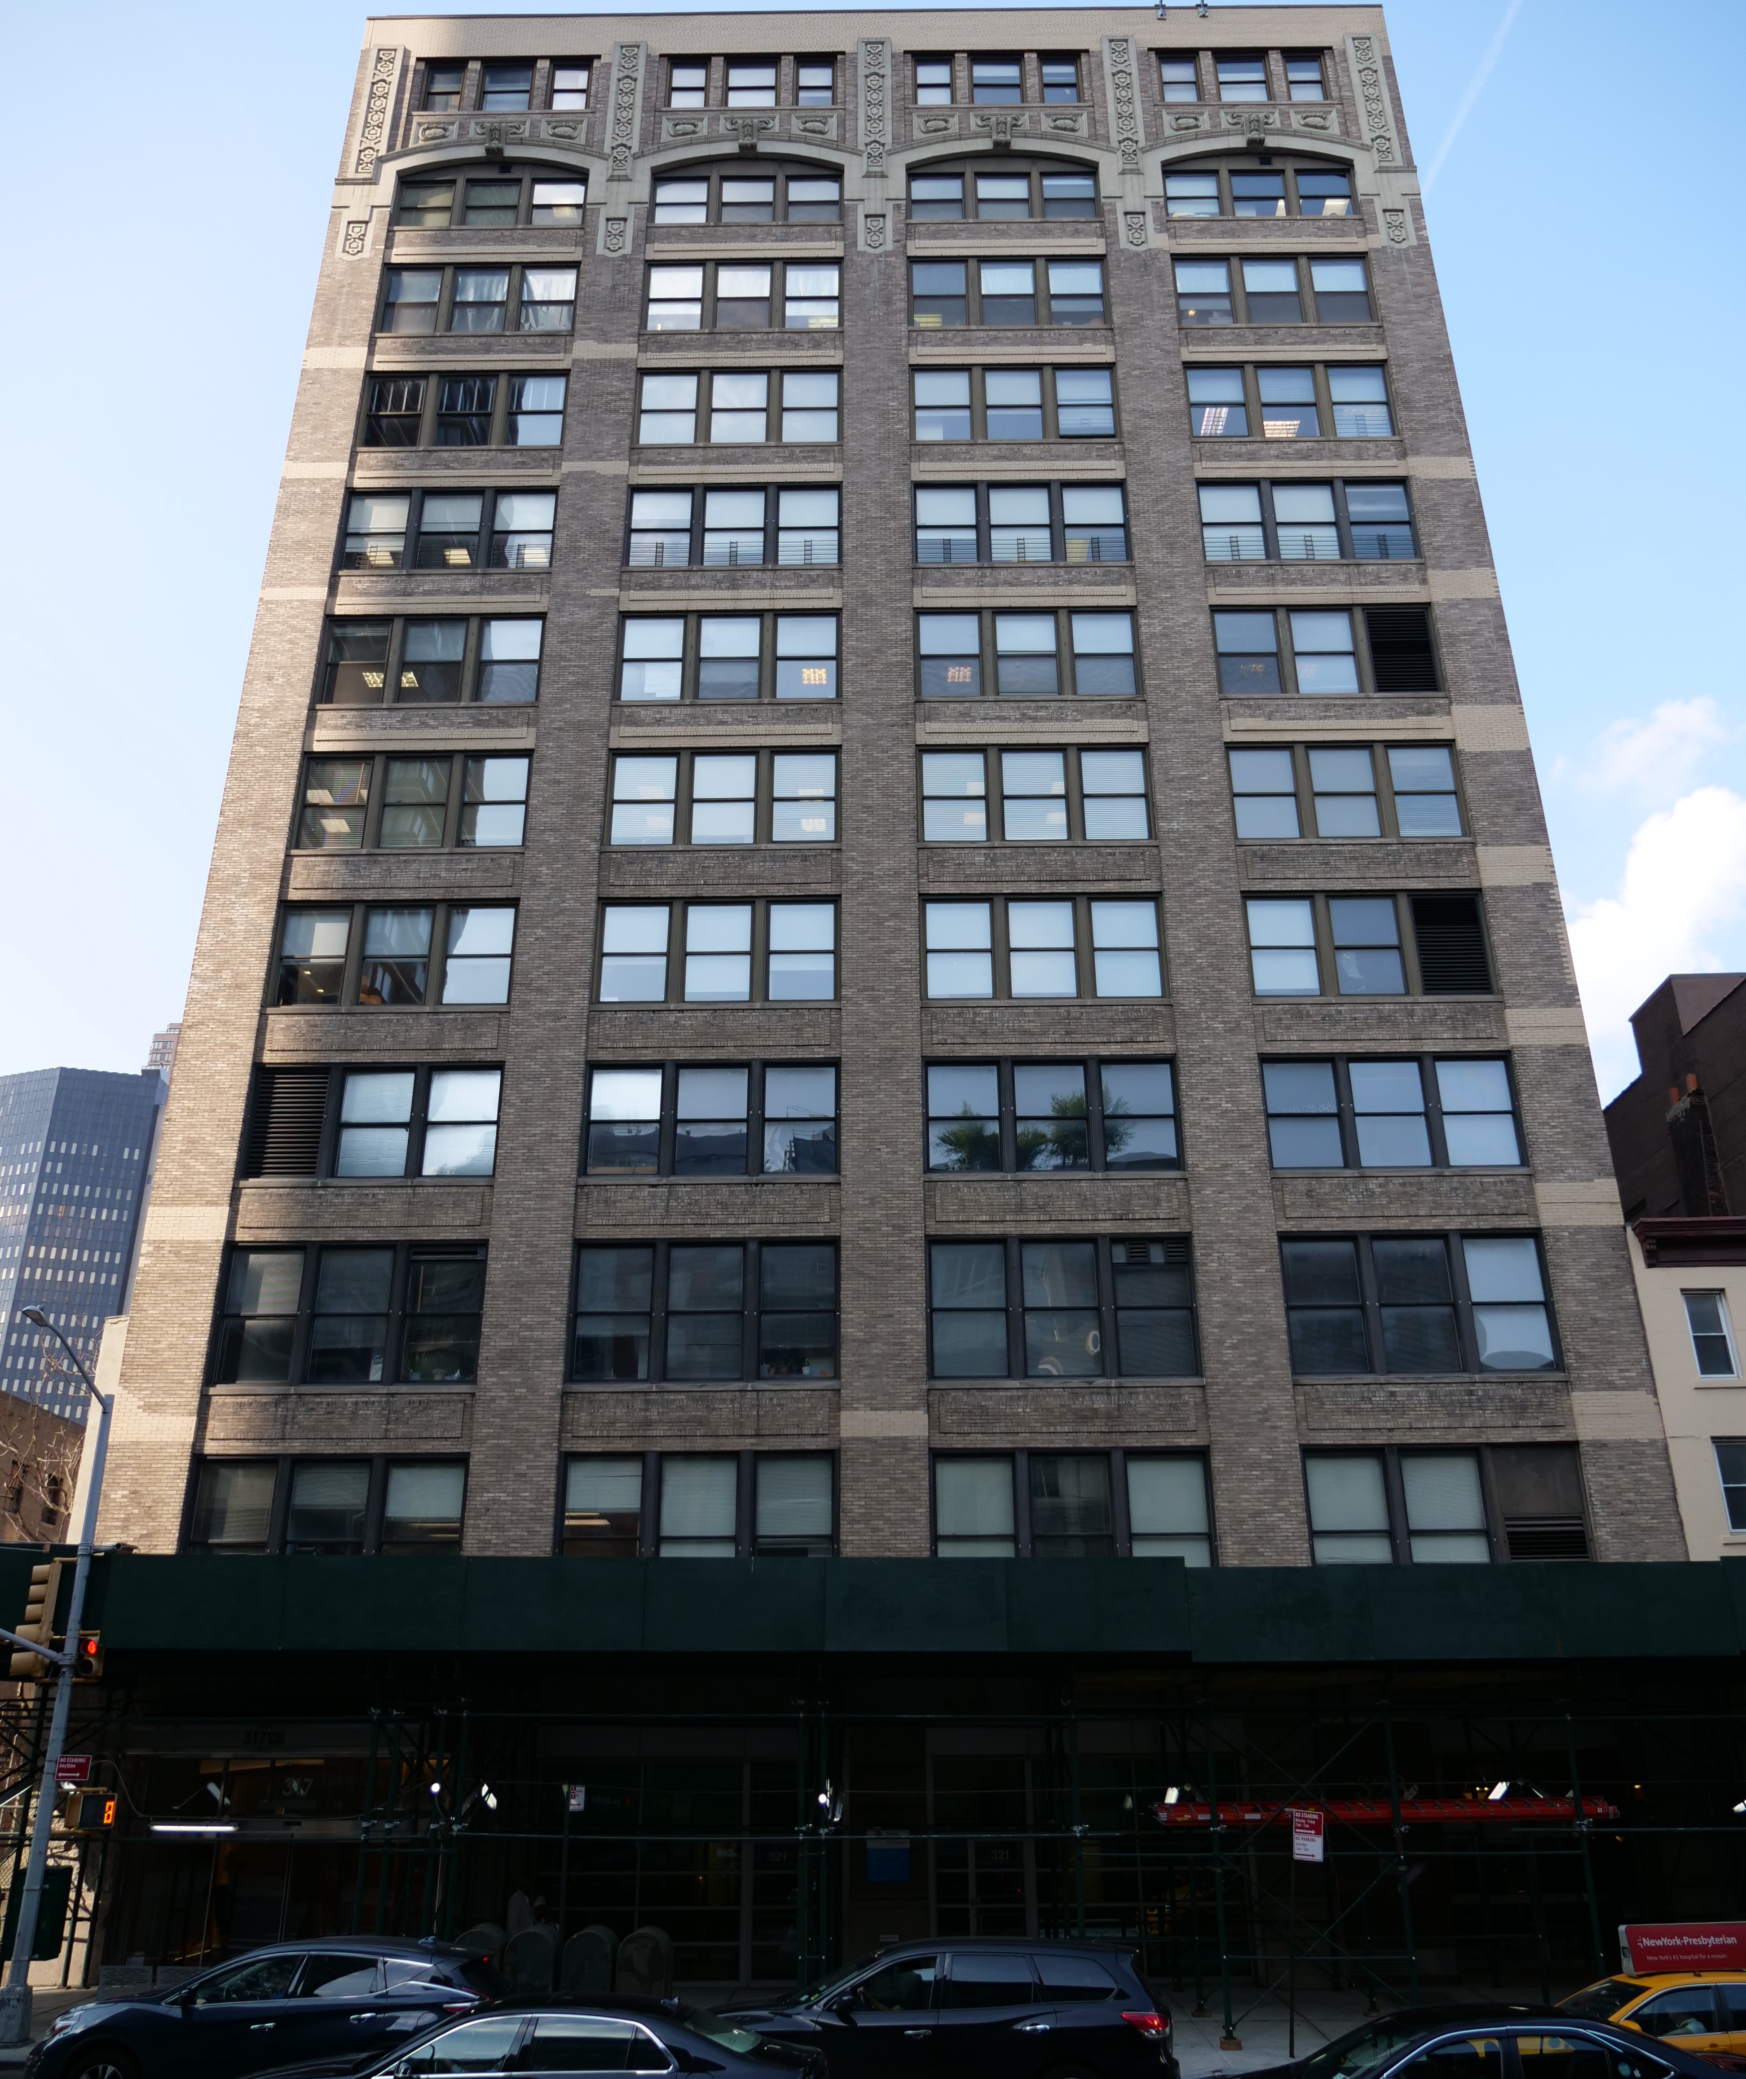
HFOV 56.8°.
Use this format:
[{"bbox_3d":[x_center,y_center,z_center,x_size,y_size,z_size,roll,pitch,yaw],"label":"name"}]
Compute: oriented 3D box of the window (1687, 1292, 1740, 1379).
[{"bbox_3d":[15.698,5.532,30.167,0.760,1.611,0.200,0,-24,0],"label":"window"}]

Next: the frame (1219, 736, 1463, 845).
[{"bbox_3d":[9.678,-5.152,33.256,4.630,2.485,0.300,-1,-24,0],"label":"frame"}]

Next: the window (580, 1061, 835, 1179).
[{"bbox_3d":[-3.119,1.552,31.271,4.776,2.357,0.200,-1,-24,1],"label":"window"}]

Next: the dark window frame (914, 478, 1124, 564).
[{"bbox_3d":[3.320,-11.712,36.541,4.833,2.437,0.220,-1,-24,0],"label":"dark window frame"}]

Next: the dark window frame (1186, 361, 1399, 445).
[{"bbox_3d":[10.184,-15.680,39.611,4.828,2.704,0.200,0,-24,0],"label":"dark window frame"}]

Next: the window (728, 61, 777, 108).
[{"bbox_3d":[-3.153,-25.146,42.491,1.248,1.808,0.220,-1,-24,0],"label":"window"}]

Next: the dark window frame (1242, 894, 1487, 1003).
[{"bbox_3d":[9.724,-1.848,31.819,4.633,2.355,0.300,-1,-24,0],"label":"dark window frame"}]

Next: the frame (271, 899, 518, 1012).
[{"bbox_3d":[-9.971,-1.784,33.712,4.880,2.587,0.200,0,-24,0],"label":"frame"}]

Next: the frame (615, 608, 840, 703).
[{"bbox_3d":[-3.095,-8.253,34.730,4.739,2.460,0.300,-1,-24,0],"label":"frame"}]

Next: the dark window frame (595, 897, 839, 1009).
[{"bbox_3d":[-3.224,-1.837,33.654,5.035,2.540,0.200,0,-24,0],"label":"dark window frame"}]

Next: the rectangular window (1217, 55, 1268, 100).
[{"bbox_3d":[9.559,-24.892,41.840,1.205,1.641,0.200,-1,-24,0],"label":"rectangular window"}]

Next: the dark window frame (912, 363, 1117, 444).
[{"bbox_3d":[3.348,-15.158,38.461,4.788,2.424,0.200,-1,-24,1],"label":"dark window frame"}]

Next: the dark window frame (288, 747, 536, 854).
[{"bbox_3d":[-9.739,-5.030,34.225,4.813,2.586,0.200,-1,-24,1],"label":"dark window frame"}]

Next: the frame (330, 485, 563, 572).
[{"bbox_3d":[-9.517,-11.426,36.173,4.727,2.509,0.300,-1,-24,0],"label":"frame"}]

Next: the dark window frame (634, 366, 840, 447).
[{"bbox_3d":[-3.326,-15.594,39.737,4.987,2.587,0.200,0,-24,0],"label":"dark window frame"}]

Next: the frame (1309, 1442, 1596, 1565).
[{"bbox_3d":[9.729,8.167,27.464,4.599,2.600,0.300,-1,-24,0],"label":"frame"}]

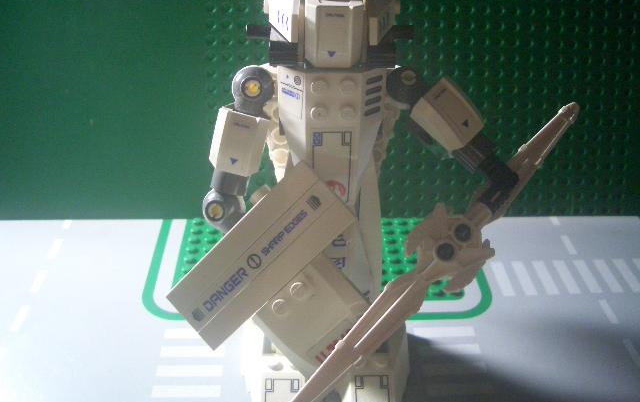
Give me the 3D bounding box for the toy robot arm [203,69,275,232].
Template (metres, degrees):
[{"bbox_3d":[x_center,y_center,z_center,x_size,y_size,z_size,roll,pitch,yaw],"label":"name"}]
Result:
[{"bbox_3d":[-0.027,-0.016,0.209,0.019,0.058,0.019,13,30,-10],"label":"toy robot arm"}]

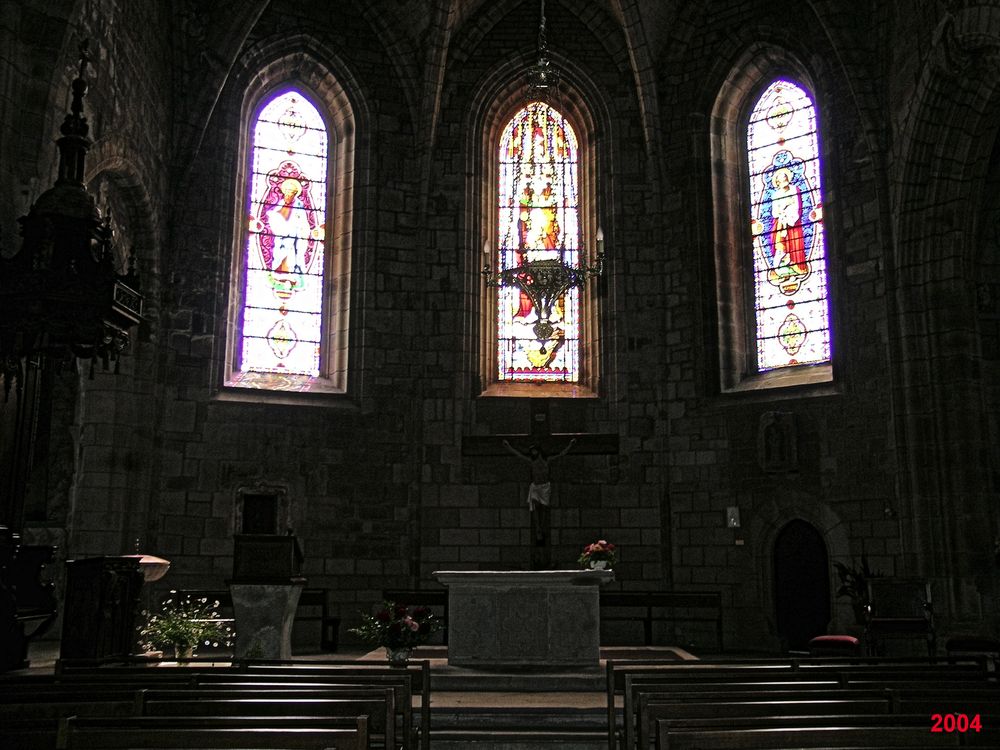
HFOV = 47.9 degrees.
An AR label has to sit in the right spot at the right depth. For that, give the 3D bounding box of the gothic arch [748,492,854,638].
[{"bbox_3d":[3.833,2.488,14.246,1.380,1.980,0.350,-8,-13,41],"label":"gothic arch"}]

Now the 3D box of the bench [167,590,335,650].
[{"bbox_3d":[-3.049,3.041,14.076,1.979,0.725,0.420,4,-11,-22],"label":"bench"}]

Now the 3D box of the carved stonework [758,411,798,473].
[{"bbox_3d":[3.620,0.882,14.596,0.567,0.816,0.180,-8,-13,41],"label":"carved stonework"}]

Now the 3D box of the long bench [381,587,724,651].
[{"bbox_3d":[0.682,3.176,14.659,4.362,0.752,0.420,0,-10,2],"label":"long bench"}]

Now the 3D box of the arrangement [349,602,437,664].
[{"bbox_3d":[-1.131,2.768,12.141,0.950,0.660,0.750,0,-10,2],"label":"arrangement"}]

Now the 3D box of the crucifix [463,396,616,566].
[{"bbox_3d":[0.547,1.620,15.341,2.065,2.512,0.400,0,-10,2],"label":"crucifix"}]

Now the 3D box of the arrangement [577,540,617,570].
[{"bbox_3d":[1.101,2.039,12.764,0.420,0.360,0.380,0,-10,2],"label":"arrangement"}]

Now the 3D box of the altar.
[{"bbox_3d":[0.265,2.716,12.656,1.982,1.000,0.950,0,-10,2],"label":"altar"}]

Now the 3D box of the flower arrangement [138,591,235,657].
[{"bbox_3d":[-3.433,2.744,12.412,1.000,0.740,0.850,0,-10,2],"label":"flower arrangement"}]

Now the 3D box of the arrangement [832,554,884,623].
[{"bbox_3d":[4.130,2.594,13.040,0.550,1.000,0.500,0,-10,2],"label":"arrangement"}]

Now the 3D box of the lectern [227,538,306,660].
[{"bbox_3d":[-2.585,2.483,12.536,0.680,1.380,0.600,0,-10,2],"label":"lectern"}]

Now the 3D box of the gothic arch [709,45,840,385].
[{"bbox_3d":[3.749,-2.134,15.319,1.675,4.746,0.500,-8,-13,41],"label":"gothic arch"}]

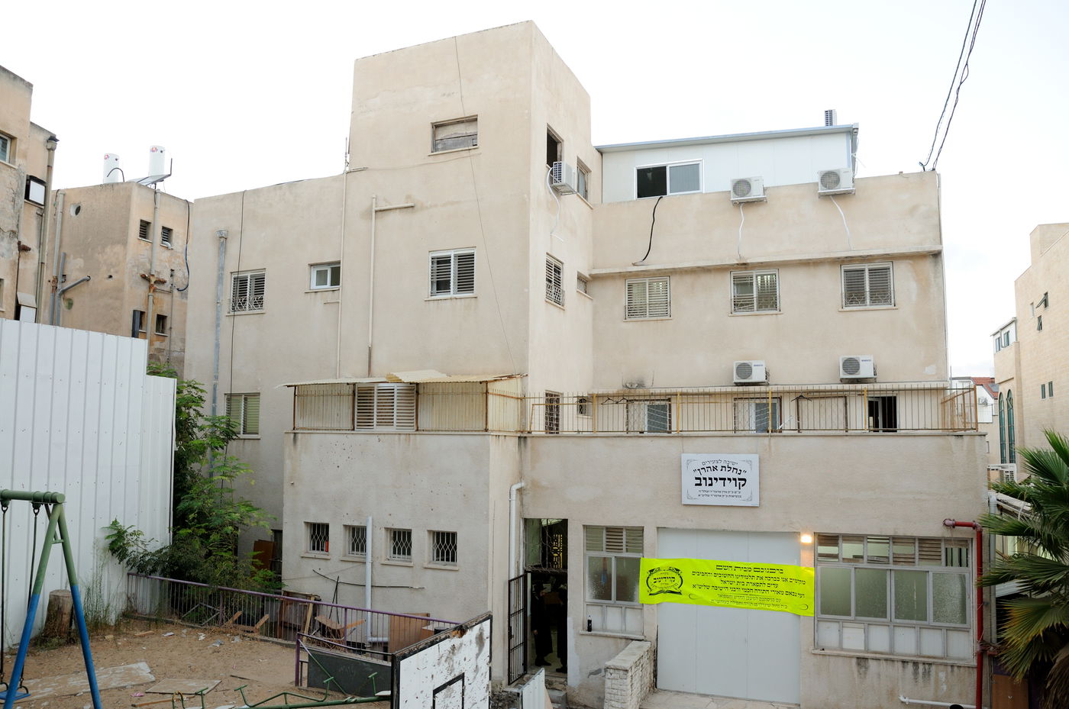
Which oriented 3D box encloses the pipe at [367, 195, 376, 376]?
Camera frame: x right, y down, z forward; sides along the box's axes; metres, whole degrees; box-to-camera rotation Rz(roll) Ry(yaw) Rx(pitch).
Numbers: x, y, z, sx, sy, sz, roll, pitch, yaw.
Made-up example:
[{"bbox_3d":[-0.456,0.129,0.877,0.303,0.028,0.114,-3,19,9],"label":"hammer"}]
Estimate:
[{"bbox_3d":[-3.962,-1.709,18.210,0.117,4.516,0.110,-2,-7,22],"label":"pipe"}]

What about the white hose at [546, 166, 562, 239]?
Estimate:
[{"bbox_3d":[0.529,-3.646,17.721,0.120,1.609,0.977,-2,-6,22],"label":"white hose"}]

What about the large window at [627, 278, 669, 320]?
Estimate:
[{"bbox_3d":[3.014,-1.498,19.721,1.235,1.088,0.120,-2,-6,22],"label":"large window"}]

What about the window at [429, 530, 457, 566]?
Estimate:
[{"bbox_3d":[-1.750,3.709,14.184,0.616,0.652,0.150,-2,-6,22],"label":"window"}]

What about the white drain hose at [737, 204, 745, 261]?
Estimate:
[{"bbox_3d":[5.544,-3.279,19.881,0.194,1.583,0.050,-2,-7,17],"label":"white drain hose"}]

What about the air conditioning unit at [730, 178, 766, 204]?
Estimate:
[{"bbox_3d":[5.689,-4.335,19.737,0.856,0.614,0.360,-2,-7,17],"label":"air conditioning unit"}]

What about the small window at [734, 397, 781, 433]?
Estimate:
[{"bbox_3d":[5.547,1.596,18.386,1.153,1.094,0.120,-2,-6,22],"label":"small window"}]

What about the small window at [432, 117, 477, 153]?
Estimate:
[{"bbox_3d":[-1.801,-4.970,16.735,1.156,0.843,0.120,-2,-6,22],"label":"small window"}]

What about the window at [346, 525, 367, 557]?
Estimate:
[{"bbox_3d":[-3.618,3.850,15.250,0.623,0.661,0.150,-2,-6,22],"label":"window"}]

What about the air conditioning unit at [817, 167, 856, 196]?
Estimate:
[{"bbox_3d":[7.746,-4.383,19.090,0.829,0.594,0.360,-2,-7,17],"label":"air conditioning unit"}]

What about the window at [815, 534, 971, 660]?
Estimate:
[{"bbox_3d":[6.240,4.215,12.961,2.564,2.068,0.140,-2,-6,22],"label":"window"}]

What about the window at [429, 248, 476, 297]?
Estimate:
[{"bbox_3d":[-1.907,-1.894,17.515,1.214,1.126,0.120,-2,-7,22],"label":"window"}]

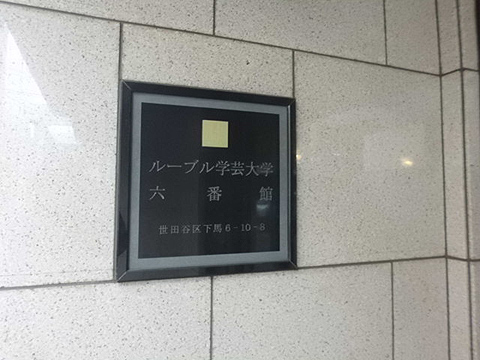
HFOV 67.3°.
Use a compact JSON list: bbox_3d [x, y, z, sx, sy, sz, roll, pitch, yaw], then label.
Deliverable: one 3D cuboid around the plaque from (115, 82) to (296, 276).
[{"bbox_3d":[-0.063,0.004,0.940,0.478,0.481,0.025,1,-4,-21],"label":"plaque"}]

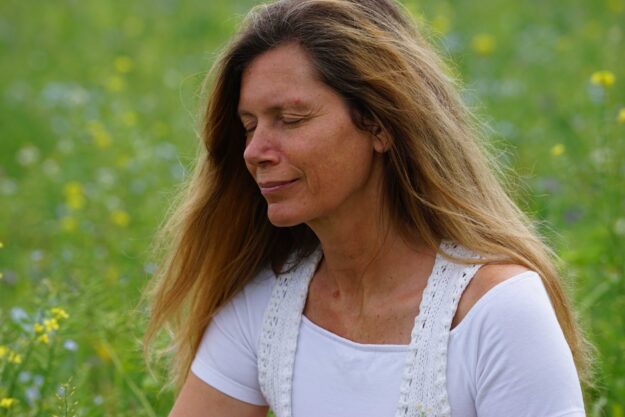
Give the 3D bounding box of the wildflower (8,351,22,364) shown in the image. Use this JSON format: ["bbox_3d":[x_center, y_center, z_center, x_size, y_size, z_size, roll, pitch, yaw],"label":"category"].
[{"bbox_3d":[-0.327,0.164,3.650,0.015,0.015,0.015,0,8,0],"label":"wildflower"}]

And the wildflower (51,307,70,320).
[{"bbox_3d":[-0.266,0.111,3.500,0.020,0.014,0.015,0,8,0],"label":"wildflower"}]

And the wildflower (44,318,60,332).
[{"bbox_3d":[-0.274,0.123,3.500,0.016,0.014,0.014,0,8,0],"label":"wildflower"}]

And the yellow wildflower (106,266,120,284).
[{"bbox_3d":[-0.276,0.093,4.600,0.018,0.022,0.018,0,8,0],"label":"yellow wildflower"}]

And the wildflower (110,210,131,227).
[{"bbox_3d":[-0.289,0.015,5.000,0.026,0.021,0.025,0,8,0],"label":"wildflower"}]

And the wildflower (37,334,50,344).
[{"bbox_3d":[-0.296,0.144,3.650,0.015,0.012,0.015,0,8,0],"label":"wildflower"}]

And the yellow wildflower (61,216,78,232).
[{"bbox_3d":[-0.366,0.024,5.000,0.024,0.022,0.022,0,8,0],"label":"yellow wildflower"}]

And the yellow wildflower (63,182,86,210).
[{"bbox_3d":[-0.373,-0.020,5.200,0.034,0.042,0.030,0,8,0],"label":"yellow wildflower"}]

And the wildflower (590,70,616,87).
[{"bbox_3d":[0.386,-0.172,4.400,0.031,0.020,0.027,0,8,0],"label":"wildflower"}]

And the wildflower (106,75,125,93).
[{"bbox_3d":[-0.374,-0.237,6.300,0.031,0.031,0.028,0,8,0],"label":"wildflower"}]

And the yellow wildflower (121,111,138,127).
[{"bbox_3d":[-0.326,-0.160,5.900,0.029,0.026,0.026,0,8,0],"label":"yellow wildflower"}]

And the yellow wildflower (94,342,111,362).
[{"bbox_3d":[-0.260,0.178,4.100,0.018,0.022,0.018,0,8,0],"label":"yellow wildflower"}]

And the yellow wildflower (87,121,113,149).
[{"bbox_3d":[-0.366,-0.127,5.700,0.040,0.043,0.036,0,8,0],"label":"yellow wildflower"}]

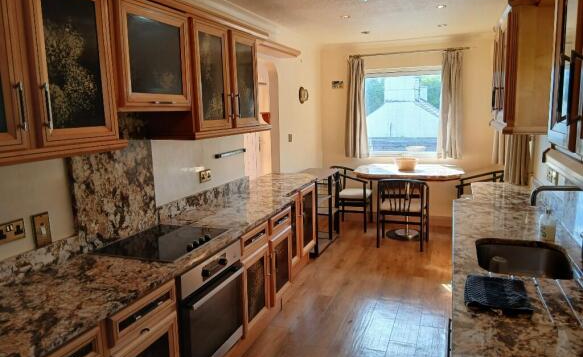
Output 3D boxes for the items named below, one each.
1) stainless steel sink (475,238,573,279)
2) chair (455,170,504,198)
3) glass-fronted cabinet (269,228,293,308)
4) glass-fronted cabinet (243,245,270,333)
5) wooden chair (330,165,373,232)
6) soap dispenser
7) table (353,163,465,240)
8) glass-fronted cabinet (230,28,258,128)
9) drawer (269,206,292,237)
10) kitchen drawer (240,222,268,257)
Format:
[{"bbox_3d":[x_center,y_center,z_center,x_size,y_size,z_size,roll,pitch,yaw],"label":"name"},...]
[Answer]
[{"bbox_3d":[1.088,0.467,2.078,0.405,0.195,0.540,2,10,20],"label":"stainless steel sink"},{"bbox_3d":[2.137,0.319,4.918,0.530,0.750,0.550,2,10,18],"label":"chair"},{"bbox_3d":[-0.324,0.625,3.349,0.580,0.480,0.415,2,10,20],"label":"glass-fronted cabinet"},{"bbox_3d":[-0.466,0.675,2.873,0.540,0.463,0.373,2,10,20],"label":"glass-fronted cabinet"},{"bbox_3d":[0.750,0.251,5.519,0.520,0.755,0.550,1,9,13],"label":"wooden chair"},{"bbox_3d":[1.337,0.233,2.286,0.066,0.188,0.075,-6,10,-24],"label":"soap dispenser"},{"bbox_3d":[1.363,0.293,5.115,1.190,0.775,1.020,2,10,20],"label":"table"},{"bbox_3d":[-0.468,-0.695,3.156,0.310,0.637,0.425,2,10,20],"label":"glass-fronted cabinet"},{"bbox_3d":[-0.292,0.313,3.285,0.495,0.135,0.415,2,10,20],"label":"drawer"},{"bbox_3d":[-0.455,0.372,2.815,0.500,0.136,0.394,2,10,20],"label":"kitchen drawer"}]

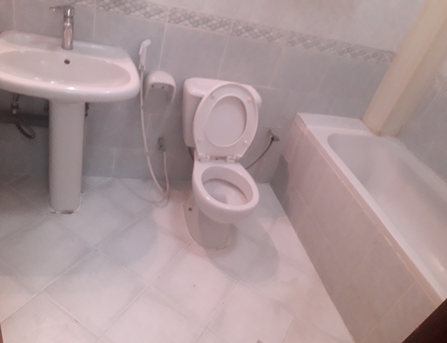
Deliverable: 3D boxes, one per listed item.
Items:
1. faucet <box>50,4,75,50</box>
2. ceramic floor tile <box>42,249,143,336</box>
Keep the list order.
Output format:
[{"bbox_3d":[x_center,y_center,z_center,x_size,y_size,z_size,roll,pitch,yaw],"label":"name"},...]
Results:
[{"bbox_3d":[-0.698,-0.599,1.526,0.100,0.170,0.130,3,37,-21],"label":"faucet"},{"bbox_3d":[-0.573,0.542,1.627,0.330,0.010,0.330,29,36,16],"label":"ceramic floor tile"}]

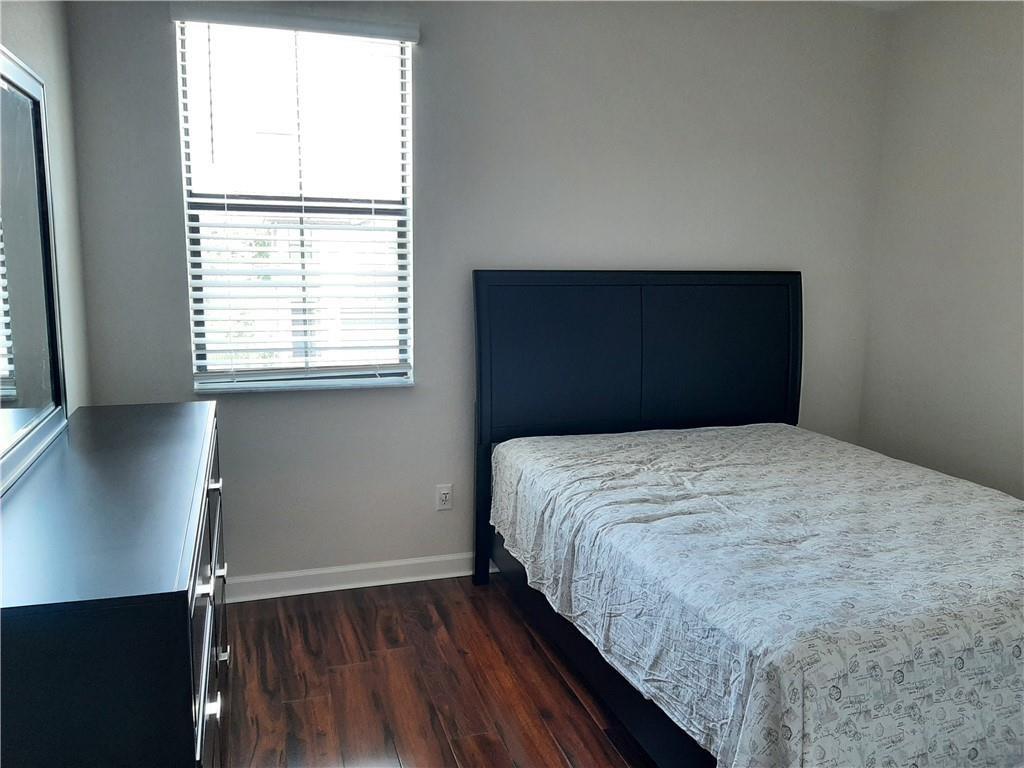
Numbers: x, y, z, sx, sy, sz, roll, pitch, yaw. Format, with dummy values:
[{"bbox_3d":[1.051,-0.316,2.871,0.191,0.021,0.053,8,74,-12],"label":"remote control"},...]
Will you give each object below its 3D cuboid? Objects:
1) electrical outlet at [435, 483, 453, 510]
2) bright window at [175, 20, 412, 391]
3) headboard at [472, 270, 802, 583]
[{"bbox_3d":[-0.300,0.510,3.449,0.071,0.120,0.010,-2,10,-19],"label":"electrical outlet"},{"bbox_3d":[-0.840,-0.676,3.102,0.883,1.393,0.100,-2,10,-19],"label":"bright window"},{"bbox_3d":[0.626,0.172,3.647,1.693,1.397,0.100,-2,10,-19],"label":"headboard"}]

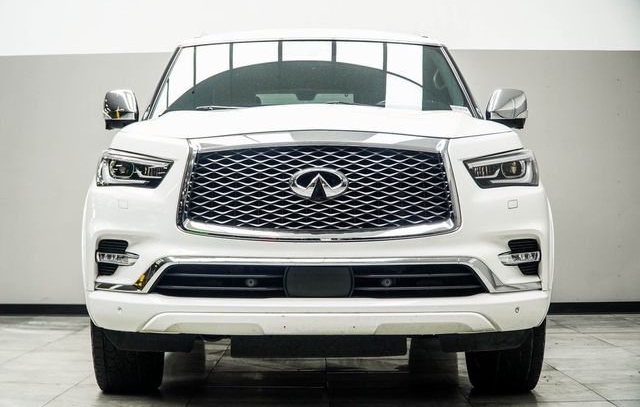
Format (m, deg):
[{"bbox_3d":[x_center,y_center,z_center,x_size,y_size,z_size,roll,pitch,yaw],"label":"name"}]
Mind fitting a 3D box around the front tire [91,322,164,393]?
[{"bbox_3d":[-0.868,0.449,5.280,0.285,0.830,0.830,0,-1,-1],"label":"front tire"}]

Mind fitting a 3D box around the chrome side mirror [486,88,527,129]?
[{"bbox_3d":[0.993,-0.503,6.050,0.210,0.220,0.150,0,-1,-1],"label":"chrome side mirror"}]

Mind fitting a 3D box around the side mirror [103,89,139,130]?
[{"bbox_3d":[-1.045,-0.503,6.050,0.200,0.220,0.150,0,-1,-1],"label":"side mirror"}]

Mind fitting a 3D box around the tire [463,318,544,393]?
[{"bbox_3d":[0.849,0.449,5.280,0.285,0.830,0.830,0,-1,-1],"label":"tire"}]

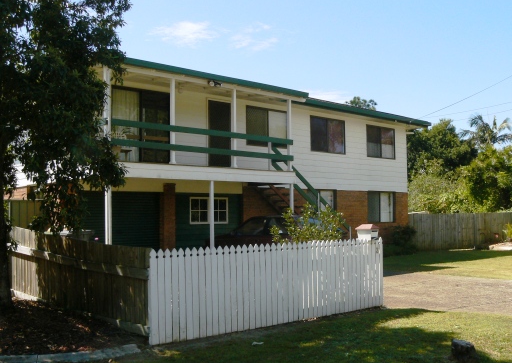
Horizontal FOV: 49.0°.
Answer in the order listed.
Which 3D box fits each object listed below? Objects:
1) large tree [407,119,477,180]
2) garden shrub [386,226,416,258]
[{"bbox_3d":[10.101,-0.065,30.907,4.800,6.710,4.800,2,-5,-42],"label":"large tree"},{"bbox_3d":[5.408,2.175,21.004,1.150,1.200,1.100,2,-5,-42],"label":"garden shrub"}]

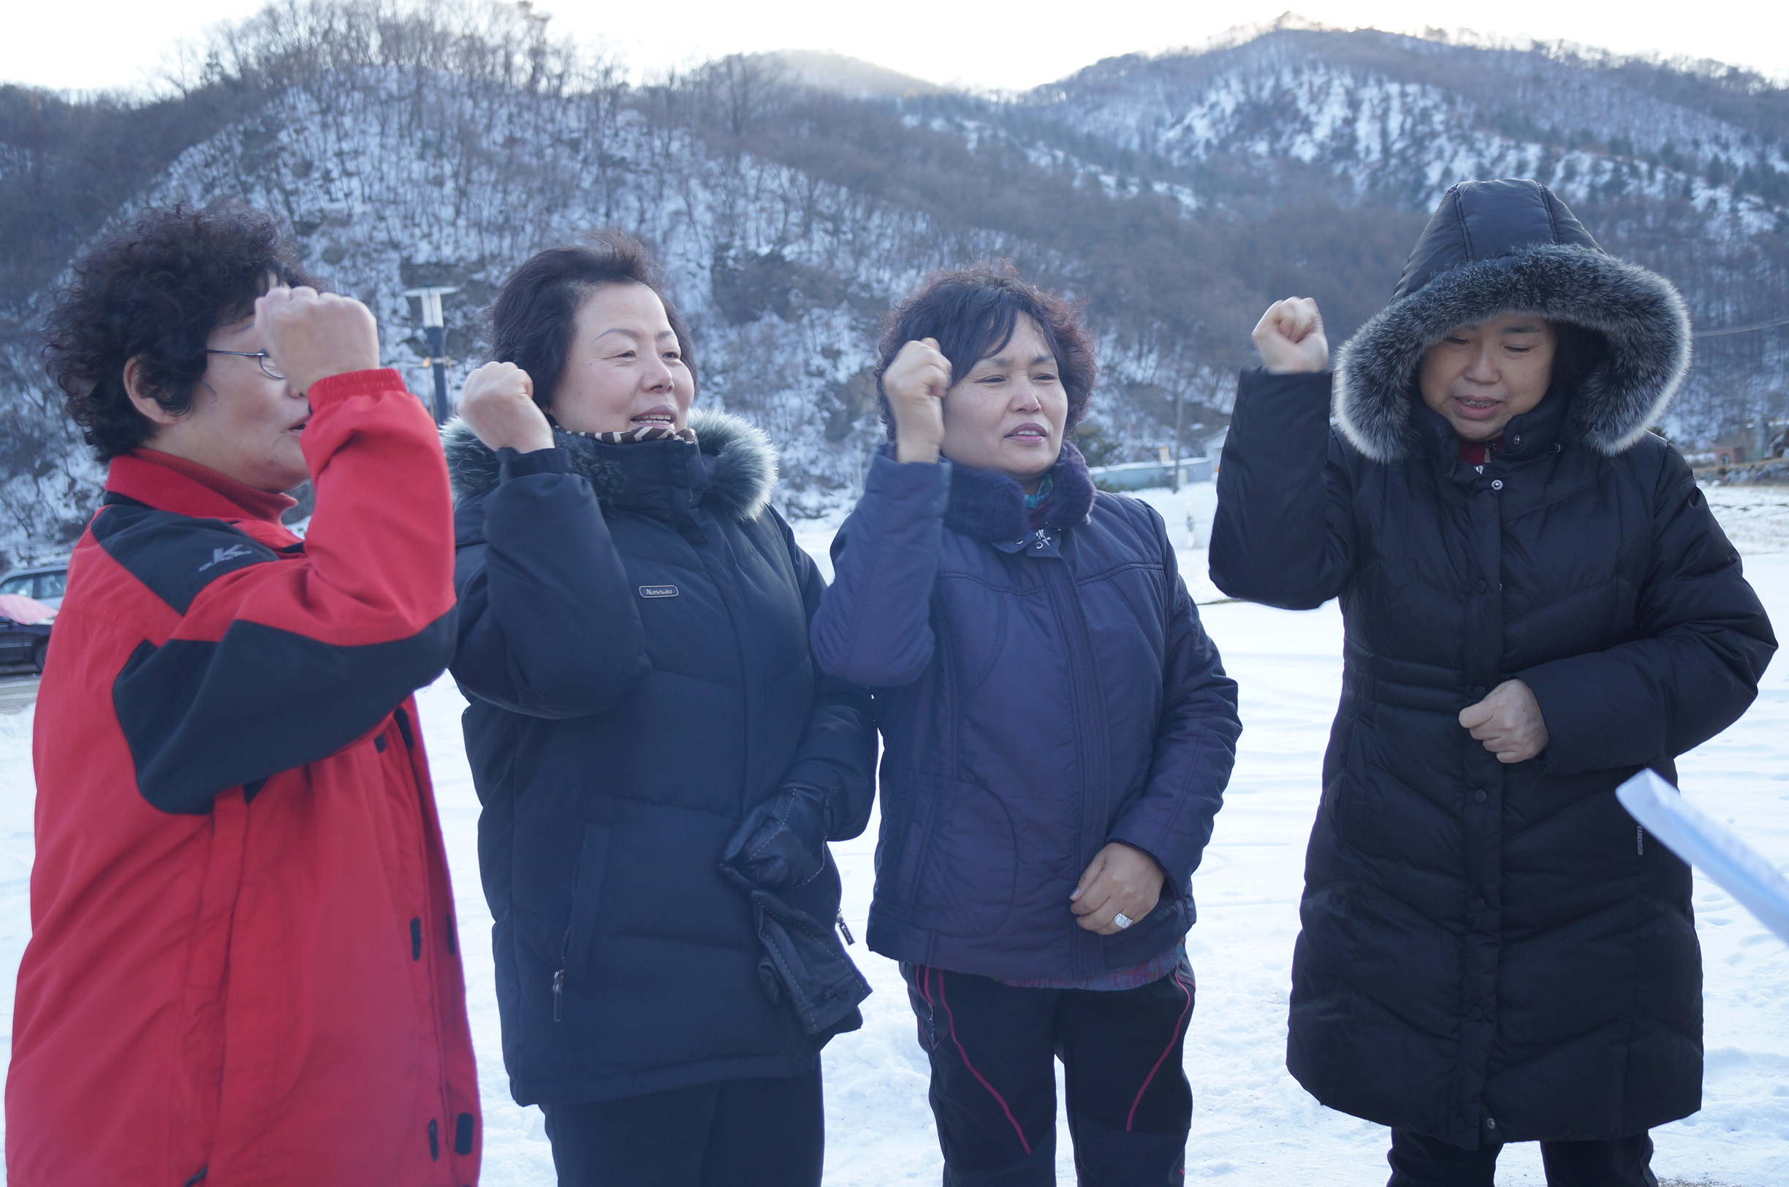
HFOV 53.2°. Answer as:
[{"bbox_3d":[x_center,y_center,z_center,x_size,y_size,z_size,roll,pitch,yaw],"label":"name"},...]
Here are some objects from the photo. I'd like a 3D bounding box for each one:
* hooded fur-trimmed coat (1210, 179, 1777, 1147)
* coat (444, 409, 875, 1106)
[{"bbox_3d":[0.671,0.070,2.020,0.600,1.050,0.420,2,5,19],"label":"hooded fur-trimmed coat"},{"bbox_3d":[-0.253,0.166,1.950,0.420,0.720,0.520,4,6,44],"label":"coat"}]

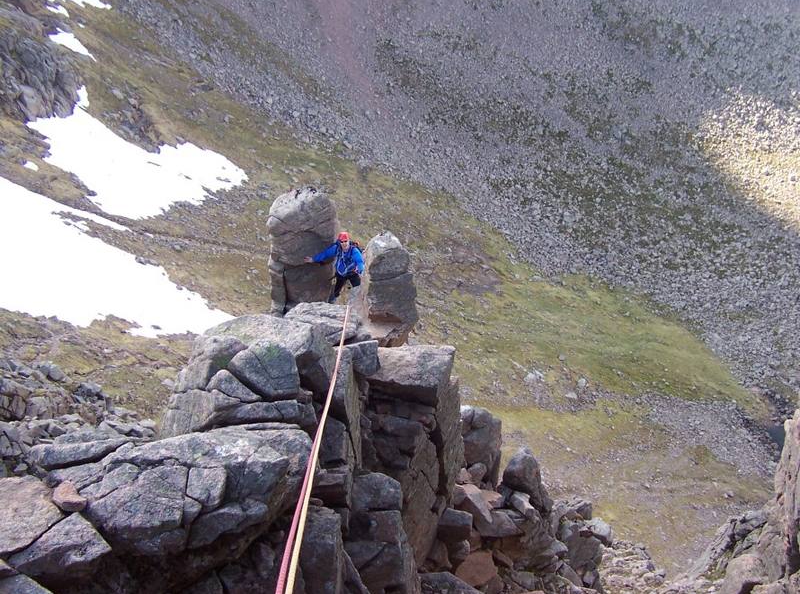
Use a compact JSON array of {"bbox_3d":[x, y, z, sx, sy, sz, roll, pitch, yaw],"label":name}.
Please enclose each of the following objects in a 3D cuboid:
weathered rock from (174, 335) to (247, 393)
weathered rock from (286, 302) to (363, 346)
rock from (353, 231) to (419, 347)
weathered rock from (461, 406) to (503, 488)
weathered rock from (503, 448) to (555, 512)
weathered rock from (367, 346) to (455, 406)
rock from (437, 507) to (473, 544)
[{"bbox_3d":[-2.254,0.803,9.700,0.780,0.520,0.600,0,25,0],"label":"weathered rock"},{"bbox_3d":[-1.234,0.423,13.300,1.200,0.400,0.950,2,25,5],"label":"weathered rock"},{"bbox_3d":[-0.241,-0.136,14.300,1.050,1.950,1.000,0,25,0],"label":"rock"},{"bbox_3d":[1.262,2.344,12.700,0.720,1.100,0.650,0,25,0],"label":"weathered rock"},{"bbox_3d":[1.938,2.759,12.200,0.700,0.800,0.600,6,26,14],"label":"weathered rock"},{"bbox_3d":[0.181,1.087,11.400,1.120,0.420,1.000,4,25,9],"label":"weathered rock"},{"bbox_3d":[0.777,3.244,11.500,0.500,0.320,0.450,4,25,9],"label":"rock"}]

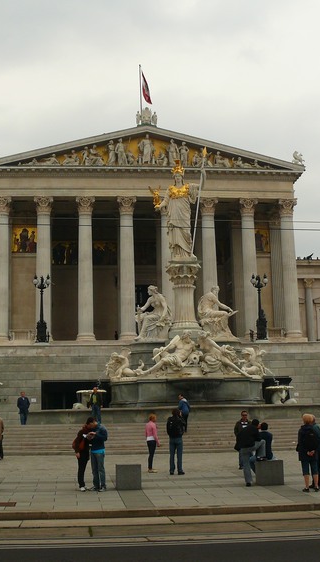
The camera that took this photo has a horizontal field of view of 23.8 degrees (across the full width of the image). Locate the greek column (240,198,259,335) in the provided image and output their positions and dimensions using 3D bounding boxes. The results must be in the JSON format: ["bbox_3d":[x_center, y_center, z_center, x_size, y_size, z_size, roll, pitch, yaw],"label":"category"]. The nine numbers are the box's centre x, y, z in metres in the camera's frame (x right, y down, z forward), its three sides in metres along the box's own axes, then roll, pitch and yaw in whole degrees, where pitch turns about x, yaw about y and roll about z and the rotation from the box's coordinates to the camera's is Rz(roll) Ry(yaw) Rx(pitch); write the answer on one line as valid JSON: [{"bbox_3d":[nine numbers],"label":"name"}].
[{"bbox_3d":[8.373,-1.251,69.511,1.620,13.019,1.620,0,-9,-6],"label":"greek column"}]

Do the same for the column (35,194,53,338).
[{"bbox_3d":[-10.022,-1.213,65.550,1.500,12.565,1.500,0,-10,-6],"label":"column"}]

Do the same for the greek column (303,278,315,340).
[{"bbox_3d":[14.934,3.215,75.034,0.980,7.026,0.980,0,-10,-5],"label":"greek column"}]

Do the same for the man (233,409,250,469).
[{"bbox_3d":[2.498,4.814,22.956,0.560,1.740,0.400,1,-10,-10],"label":"man"}]

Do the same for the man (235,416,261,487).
[{"bbox_3d":[2.126,4.114,18.211,0.580,1.600,0.520,7,-13,-40],"label":"man"}]

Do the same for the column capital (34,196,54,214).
[{"bbox_3d":[-10.474,-6.820,68.422,1.620,1.645,1.620,0,-9,-6],"label":"column capital"}]

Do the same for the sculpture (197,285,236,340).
[{"bbox_3d":[3.009,1.663,39.394,2.063,2.826,1.450,-1,-10,0],"label":"sculpture"}]

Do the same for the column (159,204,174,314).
[{"bbox_3d":[0.872,-1.222,66.602,1.500,12.659,1.500,0,-10,-6],"label":"column"}]

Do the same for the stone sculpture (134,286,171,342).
[{"bbox_3d":[-0.322,1.656,39.055,1.888,2.890,1.450,2,-10,-17],"label":"stone sculpture"}]

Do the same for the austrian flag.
[{"bbox_3d":[-1.169,-17.350,68.152,0.903,3.148,0.450,0,-10,-6],"label":"austrian flag"}]

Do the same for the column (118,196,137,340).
[{"bbox_3d":[-2.571,-0.957,59.969,1.550,11.576,1.550,0,-10,-6],"label":"column"}]

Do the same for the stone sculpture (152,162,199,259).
[{"bbox_3d":[0.923,-3.829,41.176,2.600,5.550,1.800,0,-10,-6],"label":"stone sculpture"}]

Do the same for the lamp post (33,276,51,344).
[{"bbox_3d":[-9.501,2.212,61.349,1.400,5.617,1.400,0,-10,-6],"label":"lamp post"}]

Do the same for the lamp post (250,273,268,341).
[{"bbox_3d":[8.274,2.150,63.074,1.400,5.643,1.400,0,-10,-6],"label":"lamp post"}]

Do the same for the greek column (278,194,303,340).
[{"bbox_3d":[12.102,-1.225,69.902,1.620,13.101,1.620,0,-9,-6],"label":"greek column"}]

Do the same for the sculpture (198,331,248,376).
[{"bbox_3d":[3.315,3.864,40.337,2.600,2.471,1.400,0,-10,-6],"label":"sculpture"}]

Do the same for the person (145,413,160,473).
[{"bbox_3d":[-0.215,4.622,21.709,0.380,1.690,0.450,4,-11,-29],"label":"person"}]

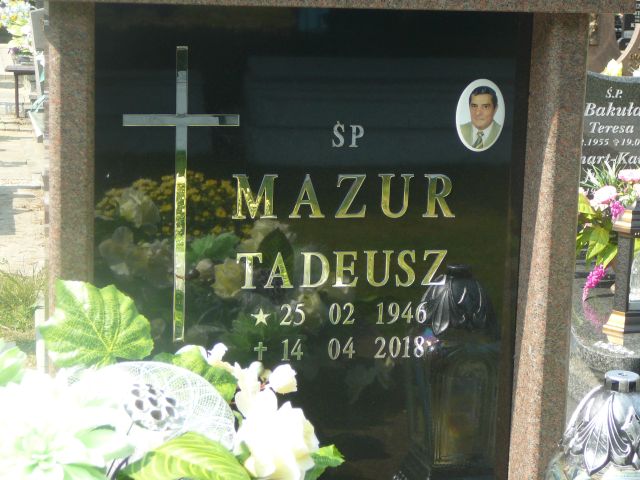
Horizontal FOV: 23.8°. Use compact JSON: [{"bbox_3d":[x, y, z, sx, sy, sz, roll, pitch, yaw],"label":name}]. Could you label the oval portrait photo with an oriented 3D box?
[{"bbox_3d":[0.273,-0.211,2.568,0.088,0.123,0.008,-1,10,-12],"label":"oval portrait photo"}]

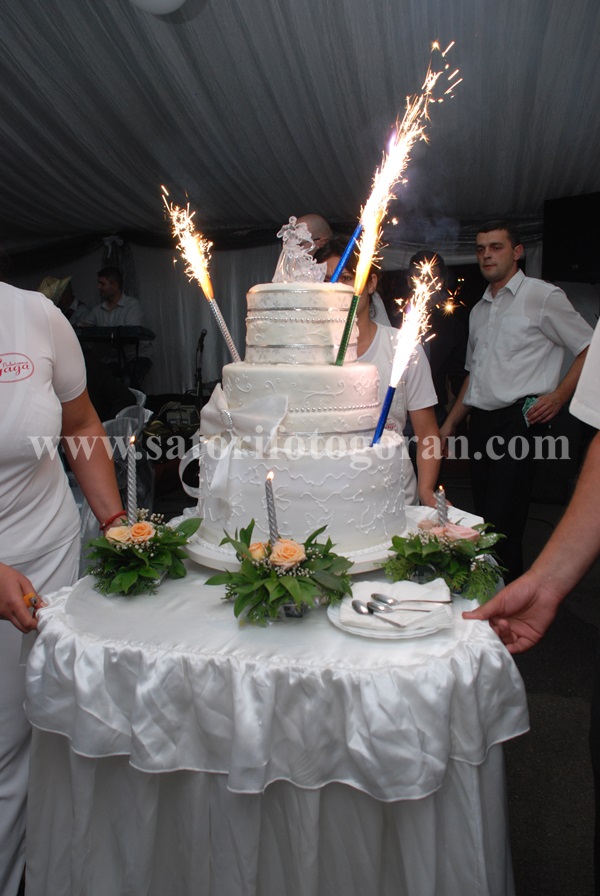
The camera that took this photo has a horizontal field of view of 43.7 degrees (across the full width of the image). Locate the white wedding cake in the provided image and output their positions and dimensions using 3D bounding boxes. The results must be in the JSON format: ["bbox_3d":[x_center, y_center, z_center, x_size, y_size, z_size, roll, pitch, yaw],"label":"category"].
[{"bbox_3d":[-0.006,-0.085,1.530,0.441,0.502,0.433,0,10,0],"label":"white wedding cake"}]

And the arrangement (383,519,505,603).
[{"bbox_3d":[0.307,0.240,1.610,0.258,0.165,0.210,-1,9,0],"label":"arrangement"}]

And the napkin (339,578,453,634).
[{"bbox_3d":[0.192,0.318,1.501,0.215,0.040,0.200,-1,9,0],"label":"napkin"}]

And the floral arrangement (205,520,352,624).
[{"bbox_3d":[-0.043,0.248,1.510,0.295,0.185,0.250,-1,9,0],"label":"floral arrangement"}]

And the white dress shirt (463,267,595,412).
[{"bbox_3d":[0.922,-0.437,2.980,0.290,0.580,0.470,-9,12,-40],"label":"white dress shirt"}]

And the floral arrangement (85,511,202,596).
[{"bbox_3d":[-0.347,0.234,1.670,0.260,0.175,0.210,-1,9,0],"label":"floral arrangement"}]

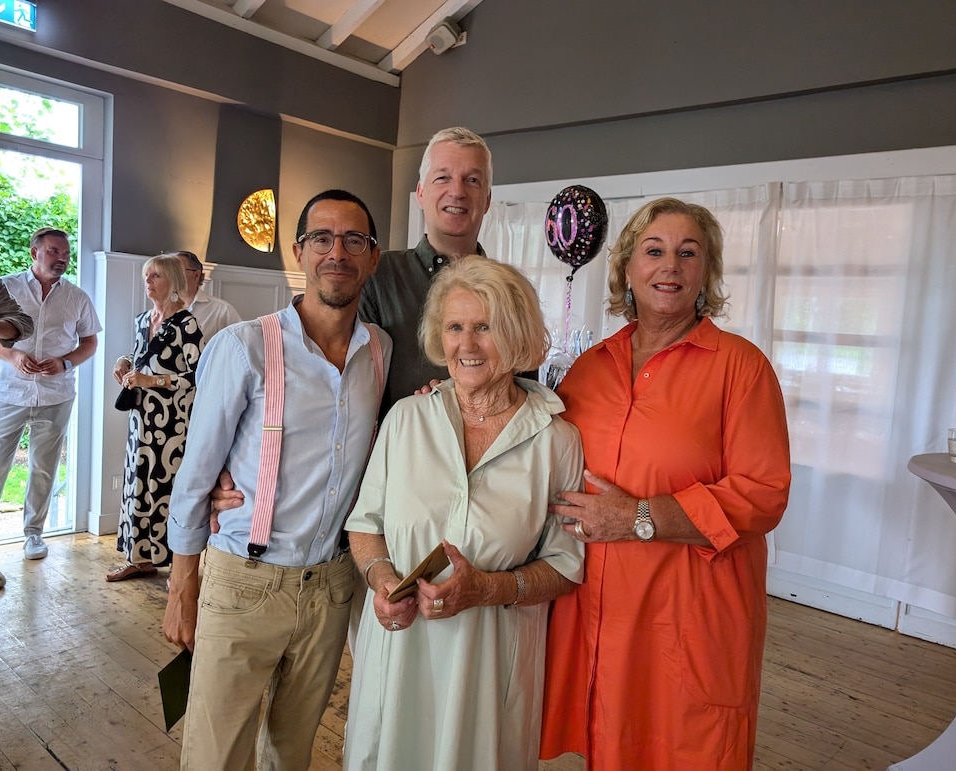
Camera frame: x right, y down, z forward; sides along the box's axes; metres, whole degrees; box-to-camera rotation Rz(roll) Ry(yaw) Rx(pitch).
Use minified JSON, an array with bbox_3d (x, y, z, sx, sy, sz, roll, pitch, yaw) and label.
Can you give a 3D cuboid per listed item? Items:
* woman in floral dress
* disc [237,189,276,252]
[{"bbox_3d":[-1.724,0.154,3.771,0.460,1.680,0.430,8,7,38],"label":"woman in floral dress"},{"bbox_3d":[-1.483,-1.105,4.760,0.110,0.420,0.260,9,8,43],"label":"disc"}]

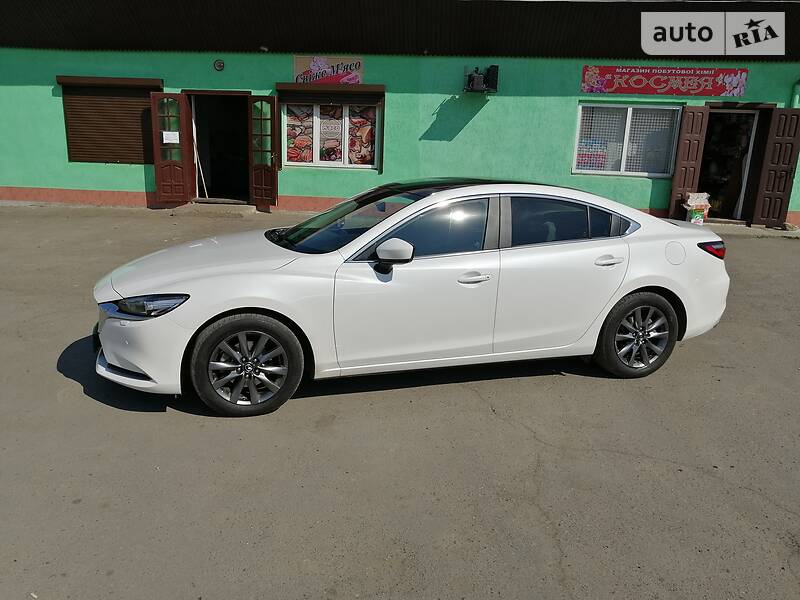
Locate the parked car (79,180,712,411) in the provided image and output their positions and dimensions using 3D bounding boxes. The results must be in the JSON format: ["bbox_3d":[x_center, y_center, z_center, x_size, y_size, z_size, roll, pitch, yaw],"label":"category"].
[{"bbox_3d":[0.231,-0.237,4.946,4.870,1.450,1.860,-3,13,-17],"label":"parked car"}]

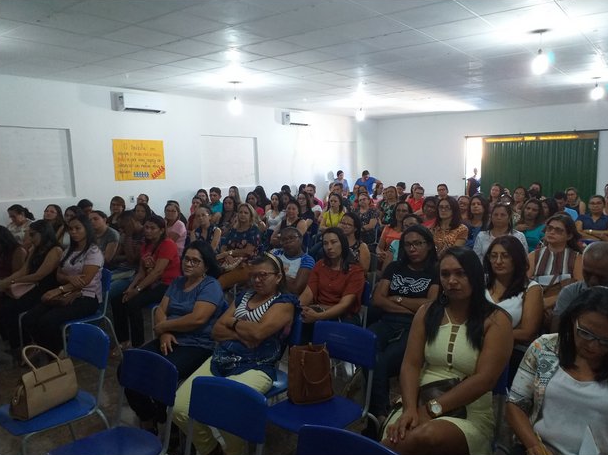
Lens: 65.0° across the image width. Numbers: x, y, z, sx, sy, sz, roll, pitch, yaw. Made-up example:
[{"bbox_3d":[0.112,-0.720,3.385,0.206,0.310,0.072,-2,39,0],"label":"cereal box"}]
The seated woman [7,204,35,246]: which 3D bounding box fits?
[{"bbox_3d":[-3.309,0.419,5.426,0.500,1.220,0.780,6,10,38],"label":"seated woman"}]

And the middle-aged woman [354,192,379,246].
[{"bbox_3d":[0.783,0.176,6.425,0.520,1.264,0.780,4,9,30],"label":"middle-aged woman"}]

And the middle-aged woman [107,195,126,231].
[{"bbox_3d":[-2.803,0.187,6.861,0.480,1.220,0.760,4,9,36],"label":"middle-aged woman"}]

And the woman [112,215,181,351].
[{"bbox_3d":[-1.492,0.540,4.575,0.500,1.250,0.780,3,9,29],"label":"woman"}]

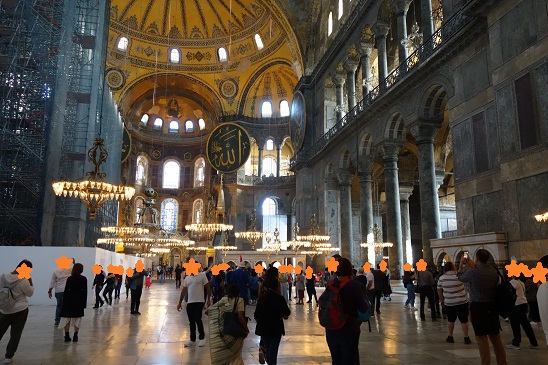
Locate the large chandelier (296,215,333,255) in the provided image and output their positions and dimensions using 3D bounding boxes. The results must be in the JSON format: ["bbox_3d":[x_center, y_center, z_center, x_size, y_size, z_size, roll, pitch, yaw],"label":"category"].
[{"bbox_3d":[3.070,3.978,32.711,2.650,3.060,2.650,0,-11,0],"label":"large chandelier"}]

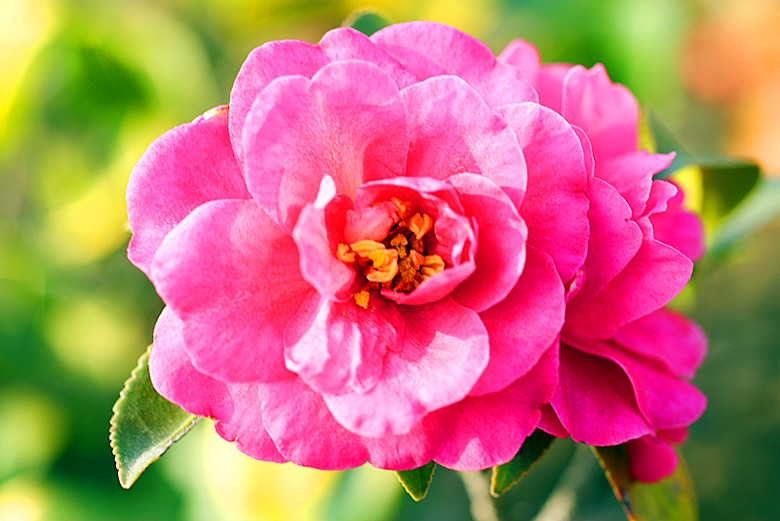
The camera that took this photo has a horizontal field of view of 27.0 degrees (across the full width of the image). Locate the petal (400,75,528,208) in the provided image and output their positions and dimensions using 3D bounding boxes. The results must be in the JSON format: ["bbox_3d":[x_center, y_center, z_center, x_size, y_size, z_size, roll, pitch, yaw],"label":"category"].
[{"bbox_3d":[0.013,-0.021,0.300,0.023,0.027,0.010,25,18,0],"label":"petal"}]

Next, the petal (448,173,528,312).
[{"bbox_3d":[0.017,-0.003,0.297,0.019,0.025,0.010,-3,0,40],"label":"petal"}]

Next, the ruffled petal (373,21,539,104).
[{"bbox_3d":[0.014,-0.042,0.360,0.037,0.024,0.014,0,7,0],"label":"ruffled petal"}]

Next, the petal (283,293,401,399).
[{"bbox_3d":[-0.009,0.015,0.293,0.020,0.018,0.010,12,-15,0],"label":"petal"}]

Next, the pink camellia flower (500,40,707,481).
[{"bbox_3d":[0.043,0.000,0.383,0.055,0.104,0.092,0,9,28],"label":"pink camellia flower"}]

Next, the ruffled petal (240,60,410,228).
[{"bbox_3d":[-0.011,-0.020,0.296,0.029,0.032,0.011,-7,20,0],"label":"ruffled petal"}]

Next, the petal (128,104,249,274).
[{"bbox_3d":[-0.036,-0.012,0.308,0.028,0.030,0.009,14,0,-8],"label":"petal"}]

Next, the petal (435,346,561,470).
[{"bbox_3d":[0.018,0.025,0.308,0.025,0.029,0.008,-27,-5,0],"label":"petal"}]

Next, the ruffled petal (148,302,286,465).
[{"bbox_3d":[-0.030,0.022,0.308,0.029,0.027,0.009,-41,0,-5],"label":"ruffled petal"}]

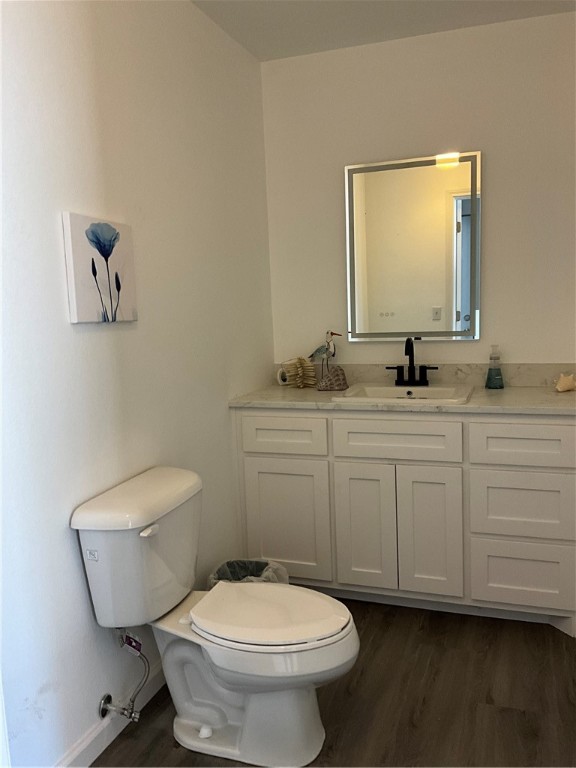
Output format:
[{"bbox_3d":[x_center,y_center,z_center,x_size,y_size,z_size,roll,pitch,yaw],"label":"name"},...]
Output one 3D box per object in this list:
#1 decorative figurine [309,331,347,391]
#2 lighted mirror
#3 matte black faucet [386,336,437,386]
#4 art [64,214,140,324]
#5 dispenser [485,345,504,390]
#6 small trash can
[{"bbox_3d":[0.186,-0.110,2.985,0.192,0.272,0.090,0,7,20],"label":"decorative figurine"},{"bbox_3d":[0.568,-0.609,2.959,0.608,0.815,0.036,0,7,20],"label":"lighted mirror"},{"bbox_3d":[0.555,-0.099,2.915,0.240,0.225,0.155,0,7,20],"label":"matte black faucet"},{"bbox_3d":[-0.550,-0.337,1.920,0.026,0.302,0.300,0,7,20],"label":"art"},{"bbox_3d":[0.909,-0.075,2.828,0.078,0.190,0.076,0,7,20],"label":"dispenser"},{"bbox_3d":[-0.141,0.882,2.548,0.275,0.280,0.255,0,7,20],"label":"small trash can"}]

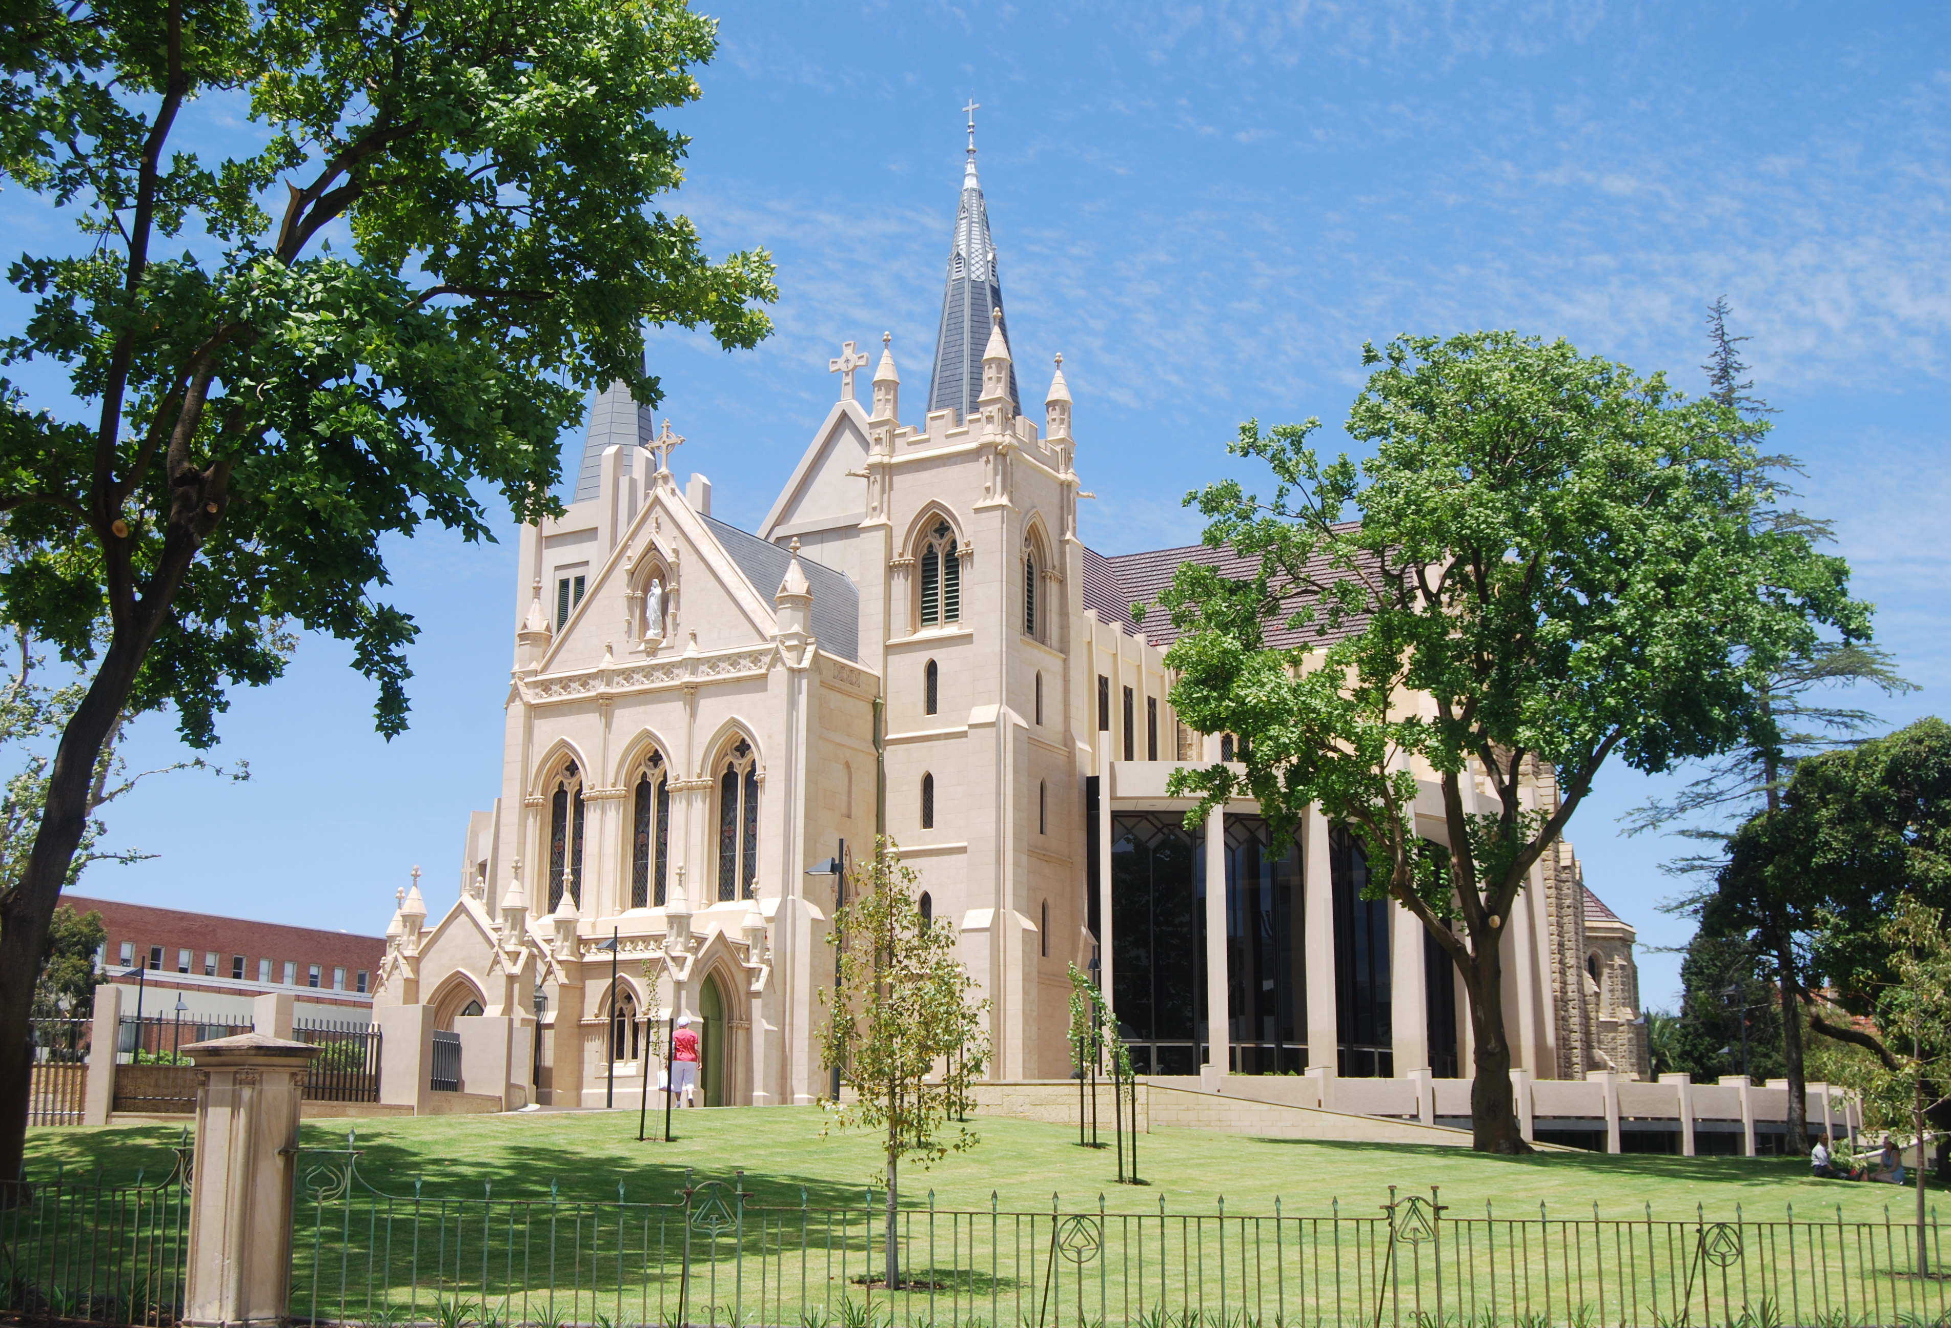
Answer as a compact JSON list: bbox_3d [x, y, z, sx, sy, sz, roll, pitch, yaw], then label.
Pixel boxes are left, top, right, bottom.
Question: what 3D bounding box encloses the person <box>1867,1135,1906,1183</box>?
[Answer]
[{"bbox_3d":[17.595,9.561,41.595,0.650,0.861,0.500,7,-14,-26],"label":"person"}]

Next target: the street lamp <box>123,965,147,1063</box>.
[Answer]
[{"bbox_3d":[-20.538,9.159,52.446,0.600,4.023,0.200,0,-13,0],"label":"street lamp"}]

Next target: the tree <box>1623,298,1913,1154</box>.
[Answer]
[{"bbox_3d":[18.470,1.046,50.780,6.400,20.561,6.200,0,-13,0],"label":"tree"}]

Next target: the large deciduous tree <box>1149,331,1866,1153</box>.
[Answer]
[{"bbox_3d":[10.232,1.195,41.266,13.200,15.925,12.500,0,-13,0],"label":"large deciduous tree"}]

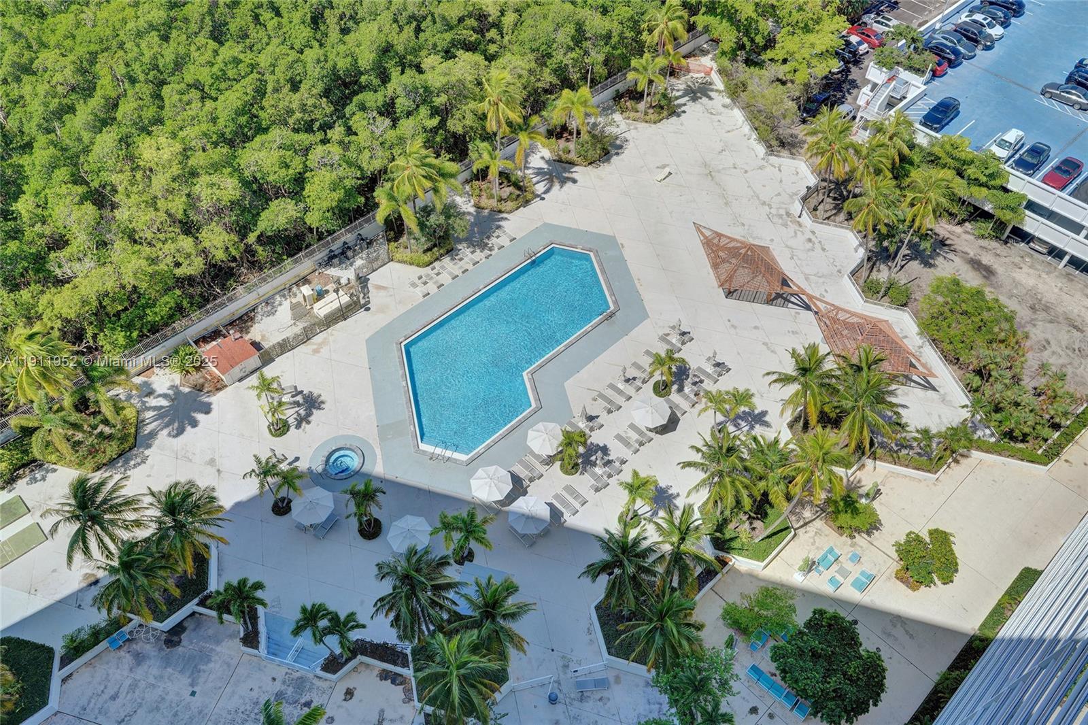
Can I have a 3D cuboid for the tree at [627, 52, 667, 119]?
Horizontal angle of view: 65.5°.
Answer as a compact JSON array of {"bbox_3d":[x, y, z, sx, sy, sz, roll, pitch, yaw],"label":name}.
[{"bbox_3d":[10.286,-27.148,84.743,4.000,6.060,4.000,-1,51,0],"label":"tree"}]

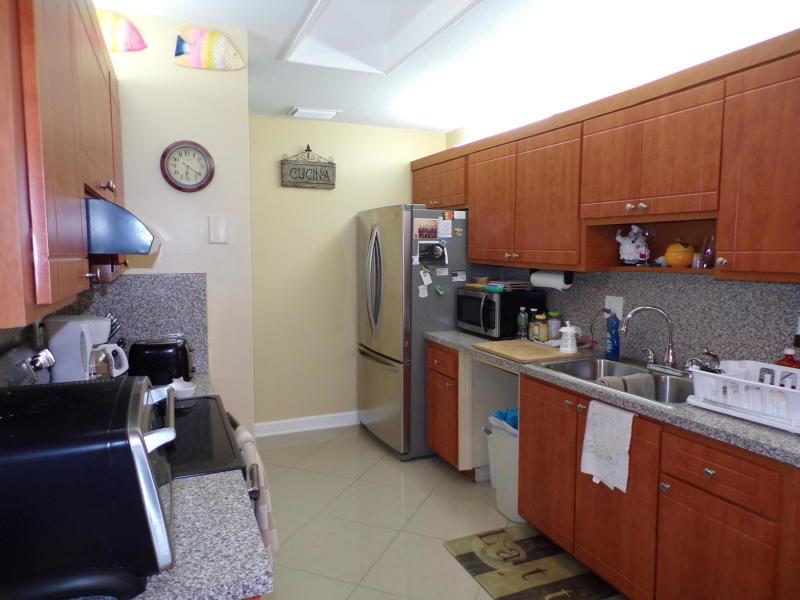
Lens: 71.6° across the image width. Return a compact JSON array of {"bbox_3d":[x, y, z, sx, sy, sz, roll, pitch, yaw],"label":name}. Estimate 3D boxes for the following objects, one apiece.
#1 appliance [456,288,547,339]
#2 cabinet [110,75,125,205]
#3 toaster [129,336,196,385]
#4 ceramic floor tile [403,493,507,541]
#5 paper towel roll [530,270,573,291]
[{"bbox_3d":[0.678,0.083,3.747,0.360,0.285,0.500,-2,6,-24],"label":"appliance"},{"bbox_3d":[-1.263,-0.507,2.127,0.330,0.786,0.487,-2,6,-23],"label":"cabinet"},{"bbox_3d":[-1.005,0.264,2.354,0.260,0.185,0.165,-2,5,-22],"label":"toaster"},{"bbox_3d":[0.343,1.204,3.056,0.509,0.010,0.509,2,6,22],"label":"ceramic floor tile"},{"bbox_3d":[0.912,-0.117,3.348,0.099,0.099,0.282,-2,6,-23],"label":"paper towel roll"}]

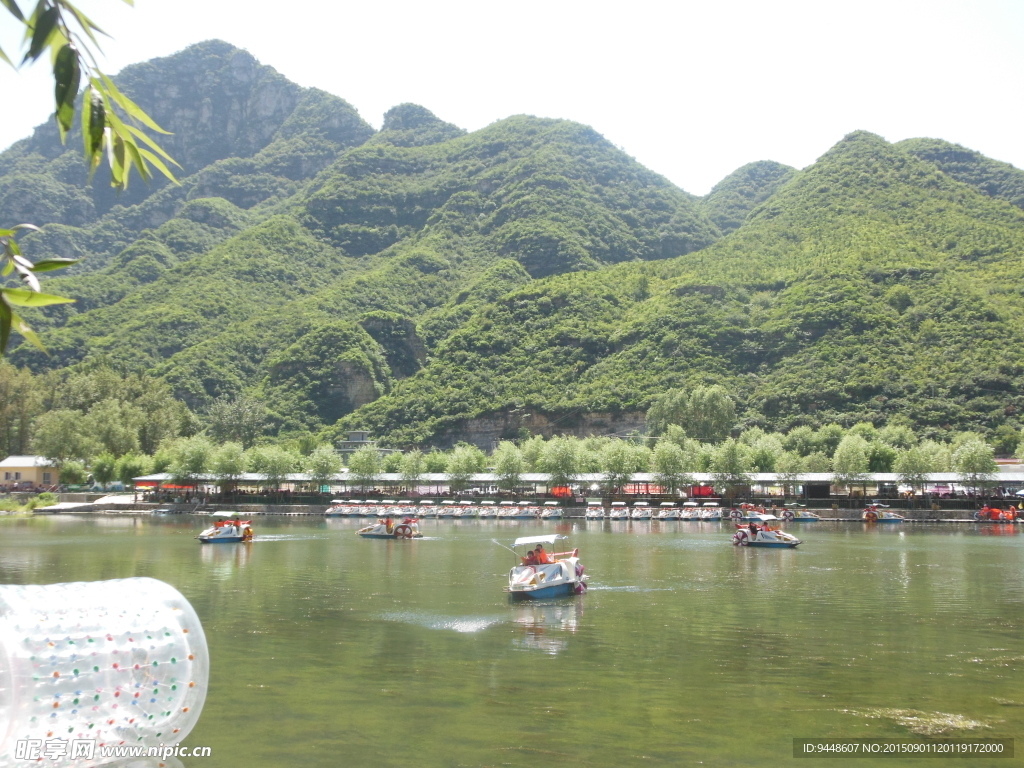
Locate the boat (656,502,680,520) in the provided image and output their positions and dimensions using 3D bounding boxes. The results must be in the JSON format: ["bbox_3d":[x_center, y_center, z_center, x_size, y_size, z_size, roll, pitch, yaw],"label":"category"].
[{"bbox_3d":[16.970,13.813,121.500,1.950,1.930,3.800,-2,-6,19],"label":"boat"}]

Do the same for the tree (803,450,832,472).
[{"bbox_3d":[35.598,10.852,130.557,3.380,6.480,3.380,0,-5,0],"label":"tree"}]

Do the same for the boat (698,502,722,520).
[{"bbox_3d":[19.522,12.516,110.000,1.800,1.720,3.700,-2,-6,20],"label":"boat"}]

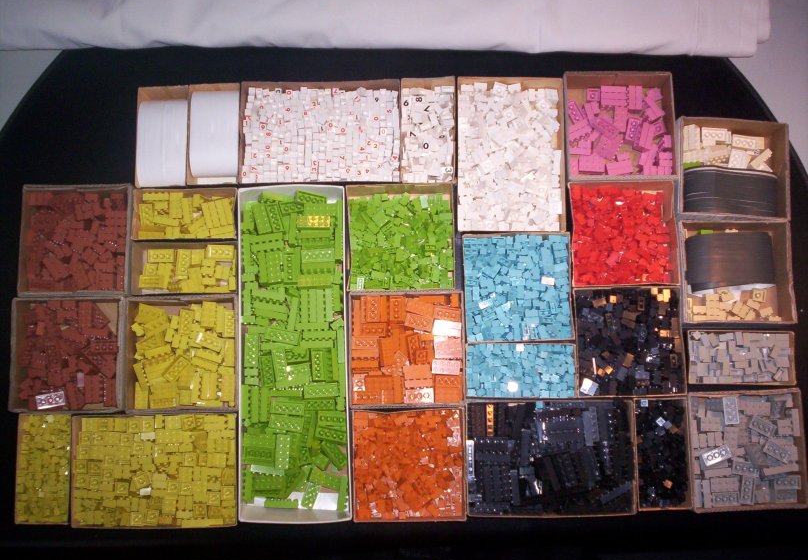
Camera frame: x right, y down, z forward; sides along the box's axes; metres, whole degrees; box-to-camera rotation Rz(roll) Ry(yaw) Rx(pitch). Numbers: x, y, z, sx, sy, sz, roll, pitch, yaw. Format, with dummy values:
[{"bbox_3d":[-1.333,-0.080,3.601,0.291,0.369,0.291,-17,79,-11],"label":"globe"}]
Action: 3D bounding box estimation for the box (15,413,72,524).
[{"bbox_3d":[-0.259,0.137,0.632,0.039,0.028,0.078,-1,83,-1],"label":"box"}]

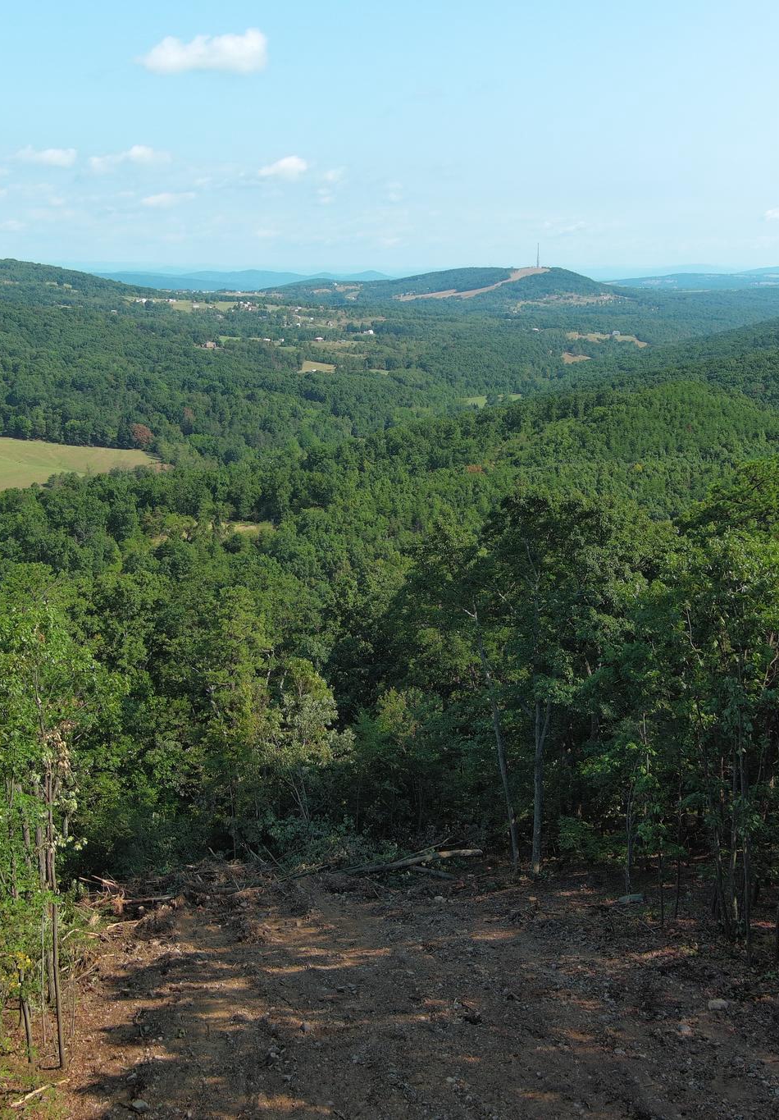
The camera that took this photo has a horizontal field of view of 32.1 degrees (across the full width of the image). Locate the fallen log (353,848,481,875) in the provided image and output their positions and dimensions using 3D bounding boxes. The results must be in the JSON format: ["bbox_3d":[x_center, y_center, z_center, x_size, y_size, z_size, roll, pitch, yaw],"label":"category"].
[{"bbox_3d":[0.758,7.832,35.000,3.570,0.220,0.240,-4,12,-20],"label":"fallen log"}]

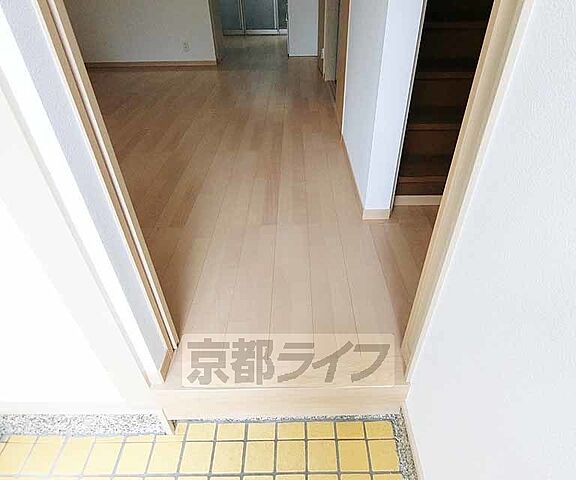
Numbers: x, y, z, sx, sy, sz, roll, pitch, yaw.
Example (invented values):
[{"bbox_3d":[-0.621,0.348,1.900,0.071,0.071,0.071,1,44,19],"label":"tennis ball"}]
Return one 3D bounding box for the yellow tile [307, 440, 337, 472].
[{"bbox_3d":[0.108,0.682,1.034,0.090,0.010,0.087,-1,35,1],"label":"yellow tile"}]

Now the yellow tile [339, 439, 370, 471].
[{"bbox_3d":[0.207,0.680,1.032,0.090,0.010,0.087,-1,35,1],"label":"yellow tile"}]

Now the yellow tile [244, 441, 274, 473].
[{"bbox_3d":[-0.090,0.686,1.038,0.090,0.010,0.087,-1,35,1],"label":"yellow tile"}]

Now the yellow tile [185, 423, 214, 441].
[{"bbox_3d":[-0.290,0.651,1.115,0.093,0.010,0.056,-1,36,1],"label":"yellow tile"}]

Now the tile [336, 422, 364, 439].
[{"bbox_3d":[0.210,0.639,1.102,0.093,0.010,0.056,-1,36,1],"label":"tile"}]

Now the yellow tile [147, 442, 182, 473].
[{"bbox_3d":[-0.390,0.699,1.053,0.093,0.010,0.087,-1,36,1],"label":"yellow tile"}]

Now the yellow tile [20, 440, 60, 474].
[{"bbox_3d":[-0.782,0.701,1.051,0.090,0.010,0.087,-1,35,1],"label":"yellow tile"}]

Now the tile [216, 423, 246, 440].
[{"bbox_3d":[-0.188,0.644,1.103,0.091,0.010,0.053,-1,35,1],"label":"tile"}]

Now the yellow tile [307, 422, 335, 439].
[{"bbox_3d":[0.110,0.641,1.105,0.093,0.010,0.056,-1,36,1],"label":"yellow tile"}]

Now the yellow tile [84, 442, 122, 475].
[{"bbox_3d":[-0.590,0.704,1.058,0.093,0.010,0.087,-1,36,1],"label":"yellow tile"}]

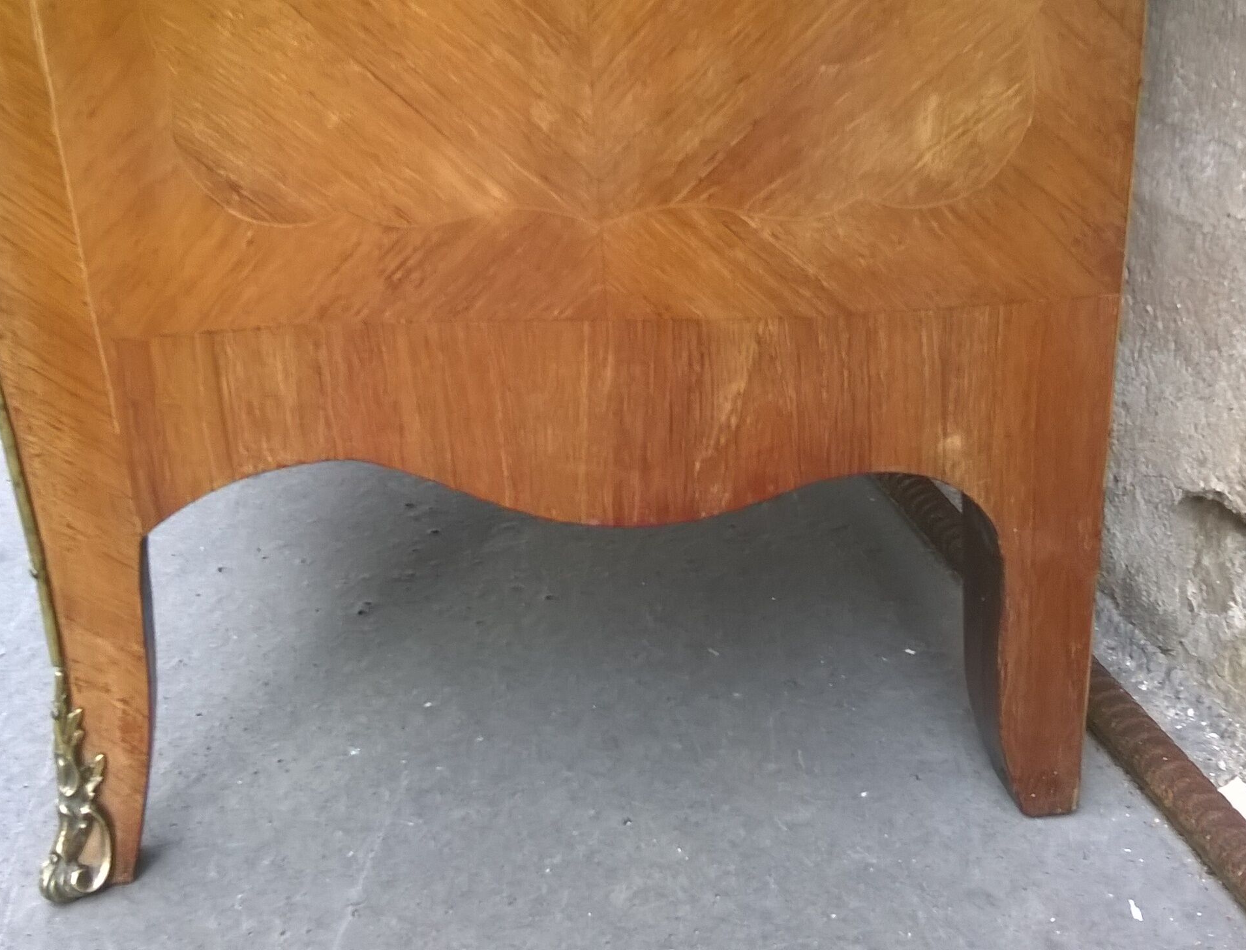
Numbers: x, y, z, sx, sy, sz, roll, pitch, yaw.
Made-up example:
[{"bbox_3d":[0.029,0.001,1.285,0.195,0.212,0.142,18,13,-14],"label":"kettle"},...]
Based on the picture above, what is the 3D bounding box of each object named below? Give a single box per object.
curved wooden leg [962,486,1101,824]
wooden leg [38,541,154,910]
[{"bbox_3d":[0.179,0.074,0.672,0.056,0.162,0.049,-4,20,-6],"label":"curved wooden leg"},{"bbox_3d":[-0.228,0.100,0.627,0.056,0.164,0.046,-4,20,-6],"label":"wooden leg"}]

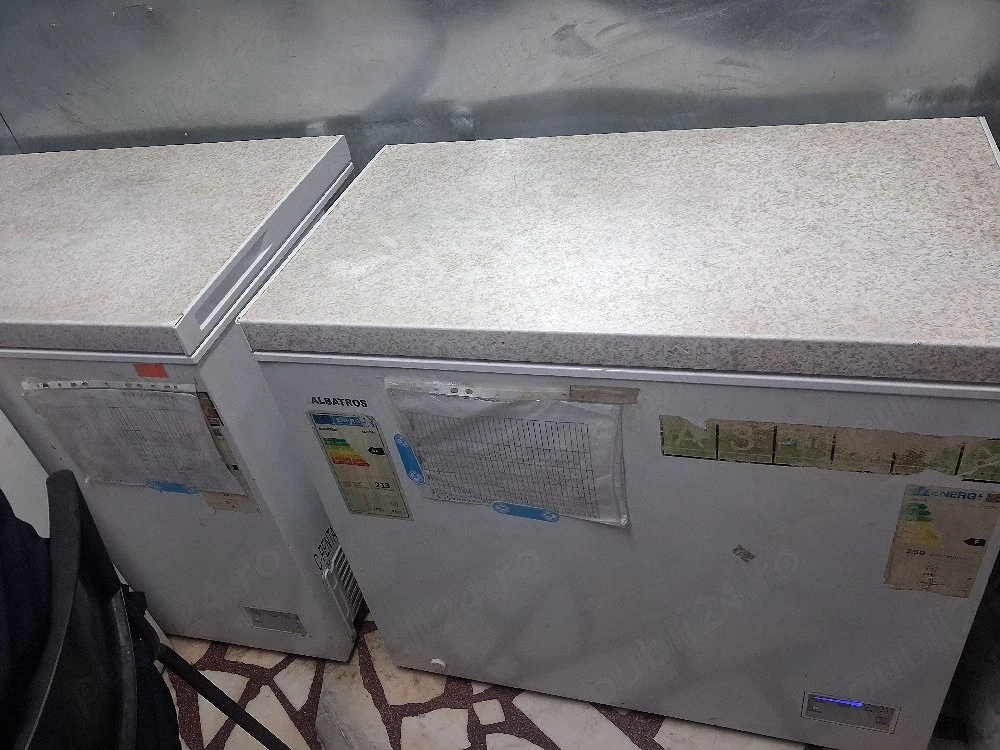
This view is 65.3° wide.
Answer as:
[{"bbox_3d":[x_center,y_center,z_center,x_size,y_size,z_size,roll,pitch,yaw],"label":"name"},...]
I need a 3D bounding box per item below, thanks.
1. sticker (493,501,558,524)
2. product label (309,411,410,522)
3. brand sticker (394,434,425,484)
[{"bbox_3d":[0.036,0.197,1.119,0.099,0.027,0.002,6,42,16],"label":"sticker"},{"bbox_3d":[-0.205,0.139,1.159,0.110,0.220,0.002,3,41,18],"label":"product label"},{"bbox_3d":[-0.130,0.121,1.115,0.026,0.100,0.002,1,40,20],"label":"brand sticker"}]

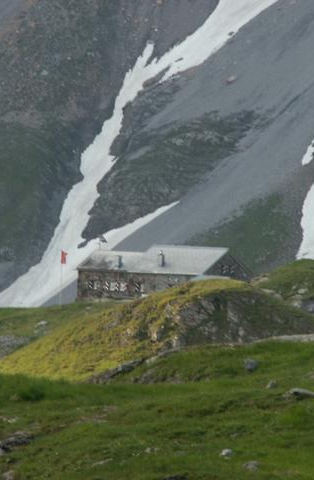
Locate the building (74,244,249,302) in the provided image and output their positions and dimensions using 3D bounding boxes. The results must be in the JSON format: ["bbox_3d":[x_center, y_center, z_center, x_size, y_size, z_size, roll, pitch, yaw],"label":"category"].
[{"bbox_3d":[0.939,4.383,470.000,20.000,7.300,10.000,2,1,37],"label":"building"}]

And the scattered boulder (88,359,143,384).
[{"bbox_3d":[-2.211,7.007,200.000,2.900,1.350,2.000,2,1,0],"label":"scattered boulder"}]

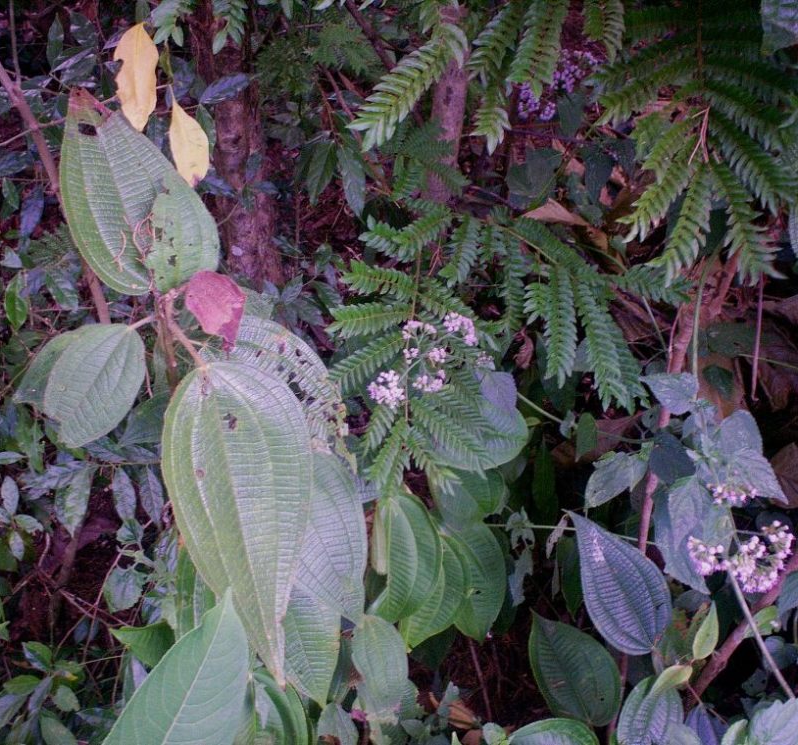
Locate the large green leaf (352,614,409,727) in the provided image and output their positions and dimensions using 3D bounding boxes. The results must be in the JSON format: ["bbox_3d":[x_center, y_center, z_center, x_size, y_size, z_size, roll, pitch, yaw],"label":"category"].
[{"bbox_3d":[-0.017,0.274,0.950,0.051,0.104,0.030,-1,6,0],"label":"large green leaf"}]

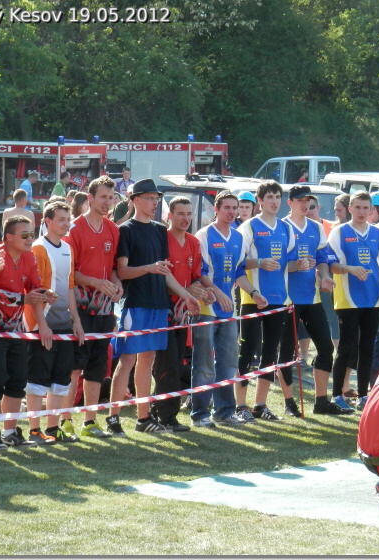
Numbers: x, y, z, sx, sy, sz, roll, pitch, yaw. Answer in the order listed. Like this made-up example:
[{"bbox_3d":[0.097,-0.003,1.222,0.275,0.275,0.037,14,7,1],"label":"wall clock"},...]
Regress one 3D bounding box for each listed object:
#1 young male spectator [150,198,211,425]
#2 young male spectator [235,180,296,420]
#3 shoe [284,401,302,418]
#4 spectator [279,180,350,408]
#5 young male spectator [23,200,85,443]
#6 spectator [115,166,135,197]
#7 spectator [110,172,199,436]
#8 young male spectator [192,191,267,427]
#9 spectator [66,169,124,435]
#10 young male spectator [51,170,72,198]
[{"bbox_3d":[-0.049,0.246,14.355,0.480,1.741,0.430,-2,5,-40],"label":"young male spectator"},{"bbox_3d":[0.597,0.155,14.900,0.540,1.830,0.420,-1,3,-27],"label":"young male spectator"},{"bbox_3d":[0.825,1.028,15.100,0.110,0.120,0.290,0,2,-19],"label":"shoe"},{"bbox_3d":[0.986,0.155,15.195,0.560,1.800,0.470,-1,3,-19],"label":"spectator"},{"bbox_3d":[-0.959,0.299,13.571,0.480,1.715,0.380,-3,5,-44],"label":"young male spectator"},{"bbox_3d":[-1.216,-1.248,36.046,0.520,1.780,0.360,0,3,-3],"label":"spectator"},{"bbox_3d":[-0.271,0.188,14.121,0.550,1.881,0.560,5,5,45],"label":"spectator"},{"bbox_3d":[0.304,0.216,14.400,0.530,1.780,0.440,-1,2,-36],"label":"young male spectator"},{"bbox_3d":[-0.688,0.189,13.930,0.500,1.893,0.420,-2,5,-36],"label":"spectator"},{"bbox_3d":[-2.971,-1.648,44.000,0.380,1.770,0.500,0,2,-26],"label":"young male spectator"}]

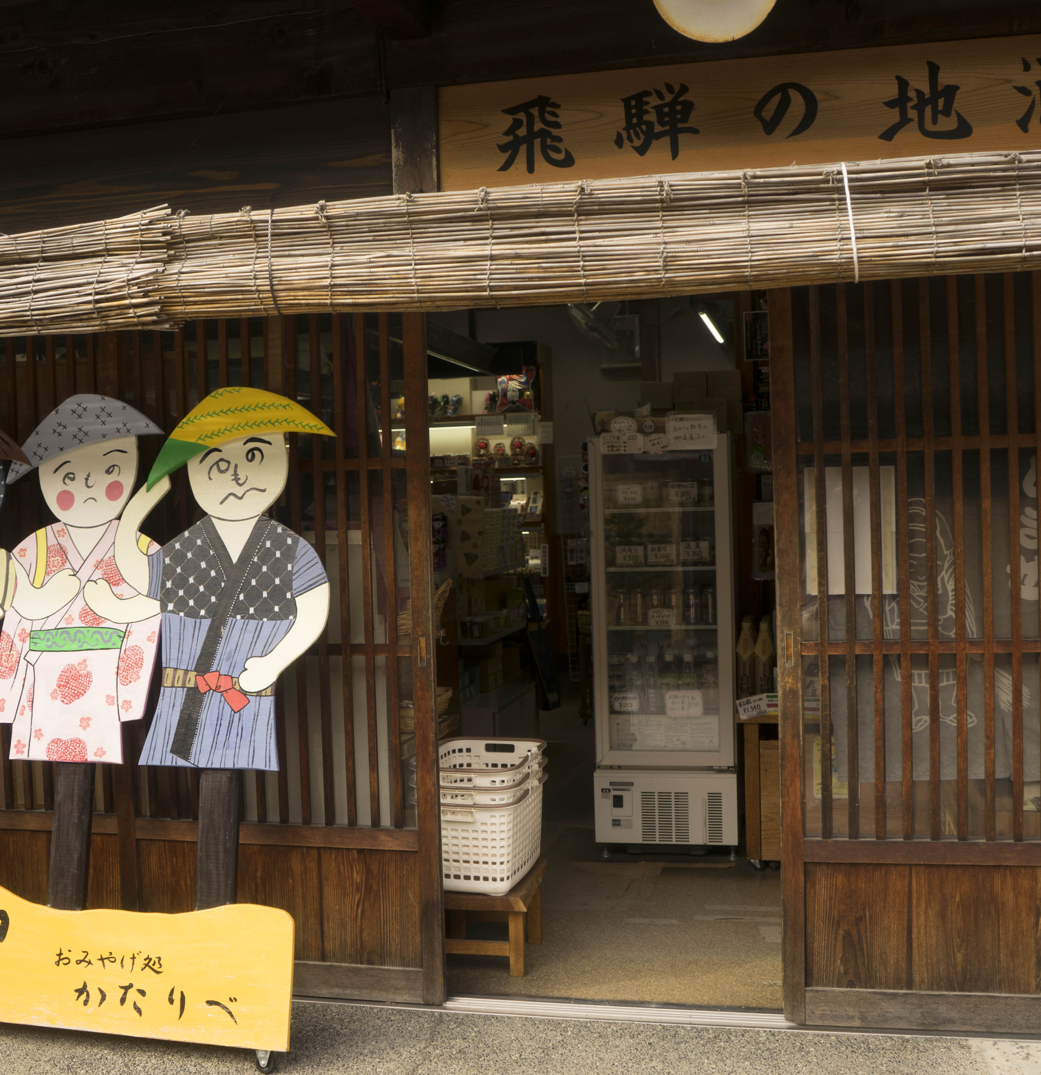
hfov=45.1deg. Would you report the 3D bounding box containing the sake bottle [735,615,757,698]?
[{"bbox_3d":[0.806,0.436,4.443,0.070,0.314,0.070,-1,1,17],"label":"sake bottle"}]

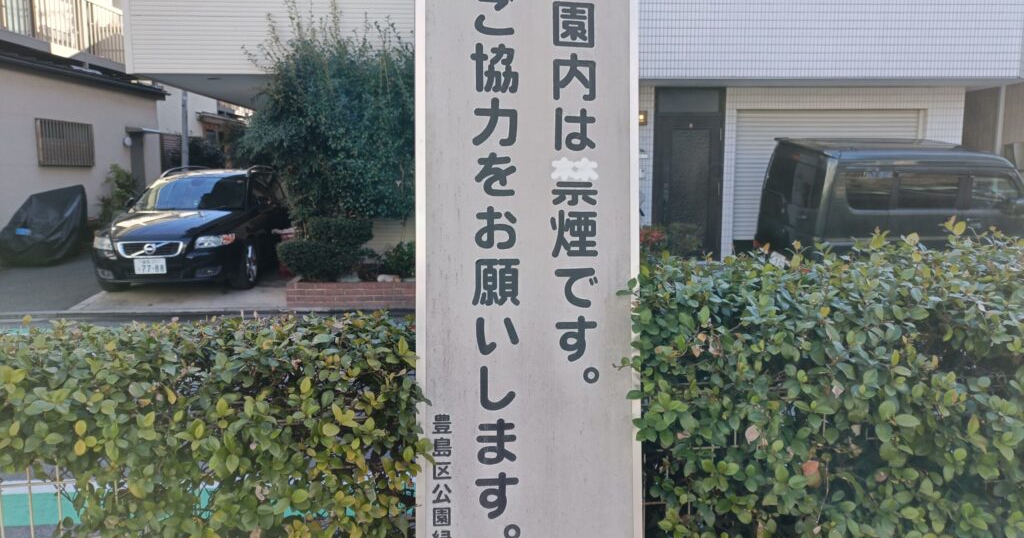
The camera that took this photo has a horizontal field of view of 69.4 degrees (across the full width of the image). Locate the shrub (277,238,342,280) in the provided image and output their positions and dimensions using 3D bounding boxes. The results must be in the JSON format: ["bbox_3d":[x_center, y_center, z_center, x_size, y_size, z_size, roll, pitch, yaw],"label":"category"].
[{"bbox_3d":[-2.351,-0.094,8.650,0.770,0.510,0.670,-1,7,-3],"label":"shrub"}]

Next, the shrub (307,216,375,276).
[{"bbox_3d":[-2.087,-0.304,9.000,0.780,0.680,0.680,-1,7,-3],"label":"shrub"}]

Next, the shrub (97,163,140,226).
[{"bbox_3d":[-7.609,-1.421,14.300,0.770,1.230,0.680,-1,7,-3],"label":"shrub"}]

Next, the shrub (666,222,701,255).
[{"bbox_3d":[2.076,-0.349,8.900,0.430,0.470,0.420,-1,7,-3],"label":"shrub"}]

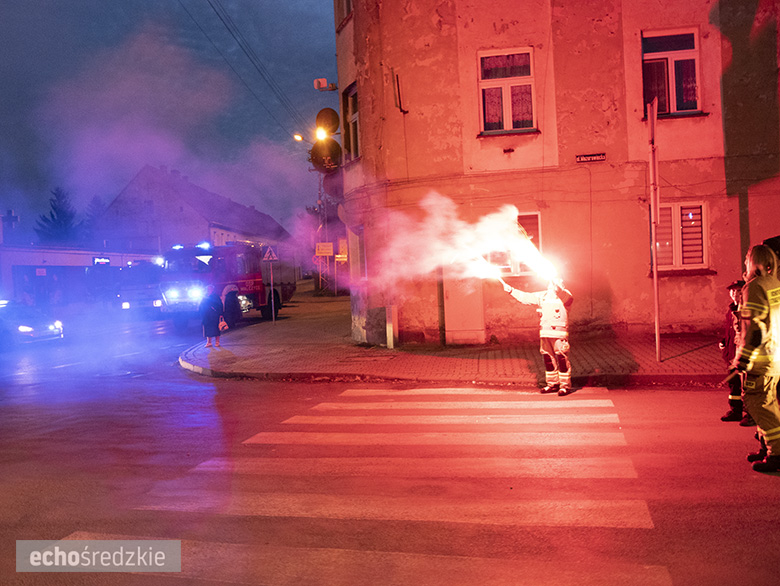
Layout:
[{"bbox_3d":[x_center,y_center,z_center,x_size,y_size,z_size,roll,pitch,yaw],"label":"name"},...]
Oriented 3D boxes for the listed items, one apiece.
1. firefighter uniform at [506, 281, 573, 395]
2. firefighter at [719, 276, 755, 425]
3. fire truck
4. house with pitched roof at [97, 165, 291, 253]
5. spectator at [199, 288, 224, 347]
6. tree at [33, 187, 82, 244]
[{"bbox_3d":[2.224,0.638,9.521,0.950,1.740,0.620,-2,2,25],"label":"firefighter uniform"},{"bbox_3d":[4.201,0.648,7.522,0.460,1.660,0.480,-3,2,-28],"label":"firefighter"},{"bbox_3d":[-7.178,-0.347,28.683,2.500,3.200,7.600,-2,1,14],"label":"fire truck"},{"bbox_3d":[-19.179,-5.722,71.212,9.800,11.542,40.000,-3,2,1],"label":"house with pitched roof"},{"bbox_3d":[-4.869,0.673,17.217,0.620,1.630,0.430,-2,1,9],"label":"spectator"},{"bbox_3d":[-25.082,-3.256,47.910,5.000,9.800,5.000,-2,1,0],"label":"tree"}]

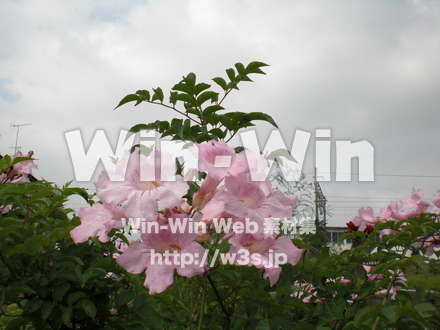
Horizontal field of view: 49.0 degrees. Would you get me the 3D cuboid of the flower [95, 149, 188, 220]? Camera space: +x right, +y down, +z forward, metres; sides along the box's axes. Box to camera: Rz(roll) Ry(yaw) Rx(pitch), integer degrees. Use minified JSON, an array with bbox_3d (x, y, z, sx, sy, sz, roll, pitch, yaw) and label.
[{"bbox_3d":[-0.065,0.018,0.420,0.080,0.054,0.042,-1,-27,6],"label":"flower"}]

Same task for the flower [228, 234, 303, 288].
[{"bbox_3d":[0.039,0.086,0.440,0.067,0.045,0.036,2,-27,-12],"label":"flower"}]

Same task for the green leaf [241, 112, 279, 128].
[{"bbox_3d":[0.039,-0.044,0.480,0.038,0.013,0.015,9,6,6],"label":"green leaf"}]

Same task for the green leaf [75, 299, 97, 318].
[{"bbox_3d":[-0.187,0.199,0.670,0.032,0.019,0.019,22,11,16],"label":"green leaf"}]

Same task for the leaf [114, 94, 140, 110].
[{"bbox_3d":[-0.083,-0.056,0.430,0.026,0.005,0.012,-24,28,-18],"label":"leaf"}]

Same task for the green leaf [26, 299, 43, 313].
[{"bbox_3d":[-0.300,0.227,0.780,0.019,0.030,0.006,26,-36,37],"label":"green leaf"}]

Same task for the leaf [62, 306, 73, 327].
[{"bbox_3d":[-0.227,0.226,0.720,0.014,0.029,0.008,-1,-22,19],"label":"leaf"}]

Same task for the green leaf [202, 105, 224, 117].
[{"bbox_3d":[-0.007,-0.062,0.550,0.024,0.008,0.013,-23,-34,8],"label":"green leaf"}]

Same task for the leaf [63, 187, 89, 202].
[{"bbox_3d":[-0.233,0.049,0.780,0.042,0.012,0.021,18,25,24],"label":"leaf"}]

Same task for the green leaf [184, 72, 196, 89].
[{"bbox_3d":[-0.030,-0.087,0.500,0.012,0.017,0.008,-11,-14,-2],"label":"green leaf"}]

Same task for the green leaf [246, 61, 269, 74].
[{"bbox_3d":[0.043,-0.111,0.550,0.026,0.008,0.014,-20,-34,9],"label":"green leaf"}]

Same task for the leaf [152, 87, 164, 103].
[{"bbox_3d":[-0.070,-0.080,0.550,0.012,0.018,0.008,-15,19,36],"label":"leaf"}]

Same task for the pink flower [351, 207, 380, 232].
[{"bbox_3d":[0.348,0.130,1.150,0.055,0.057,0.058,6,-3,41],"label":"pink flower"}]

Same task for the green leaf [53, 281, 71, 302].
[{"bbox_3d":[-0.223,0.178,0.680,0.022,0.030,0.011,16,-14,5],"label":"green leaf"}]

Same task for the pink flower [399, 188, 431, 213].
[{"bbox_3d":[0.446,0.081,1.100,0.062,0.055,0.055,-6,-21,33],"label":"pink flower"}]

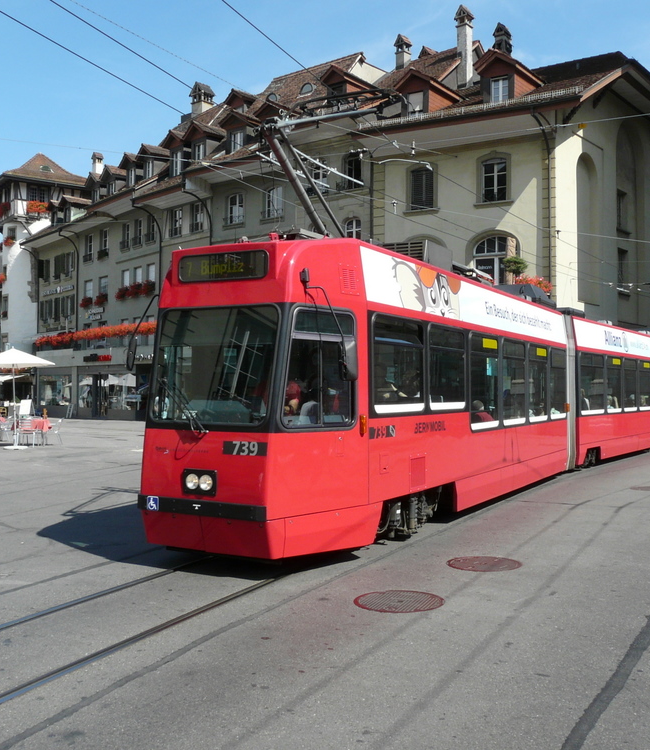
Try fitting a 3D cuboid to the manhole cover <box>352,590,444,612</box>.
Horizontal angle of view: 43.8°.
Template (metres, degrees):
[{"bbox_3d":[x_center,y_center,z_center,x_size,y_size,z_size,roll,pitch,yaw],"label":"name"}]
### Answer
[{"bbox_3d":[0.575,1.773,6.270,0.700,0.035,0.700,0,-1,0],"label":"manhole cover"}]

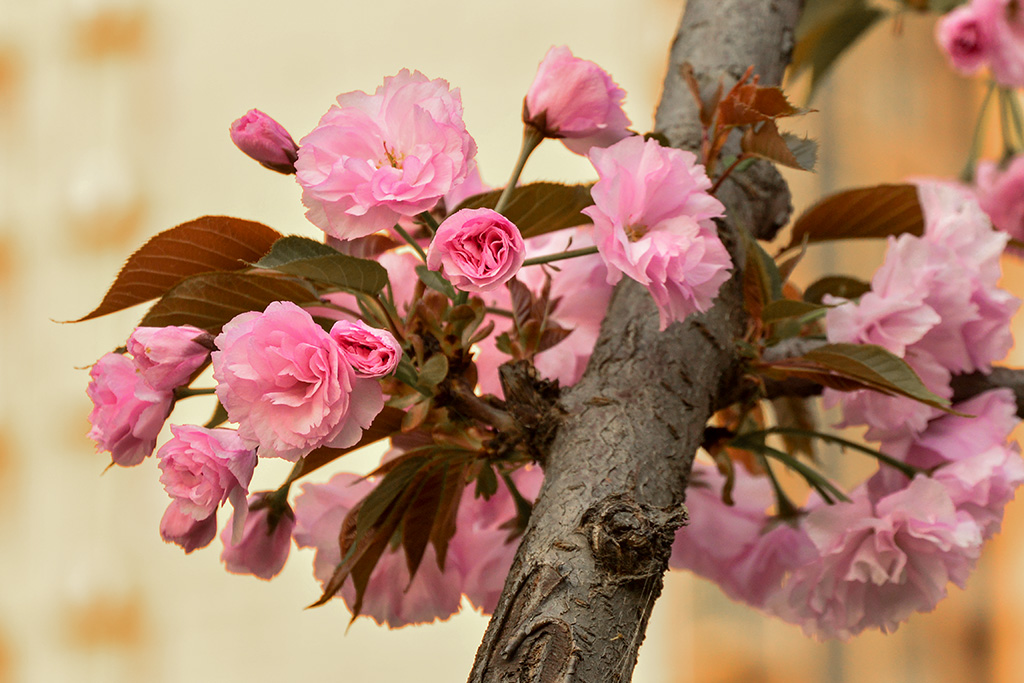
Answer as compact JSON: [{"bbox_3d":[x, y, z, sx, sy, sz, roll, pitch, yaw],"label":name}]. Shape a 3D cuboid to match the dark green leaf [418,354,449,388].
[{"bbox_3d":[-0.022,0.009,1.970,0.008,0.011,0.003,29,-13,7],"label":"dark green leaf"}]

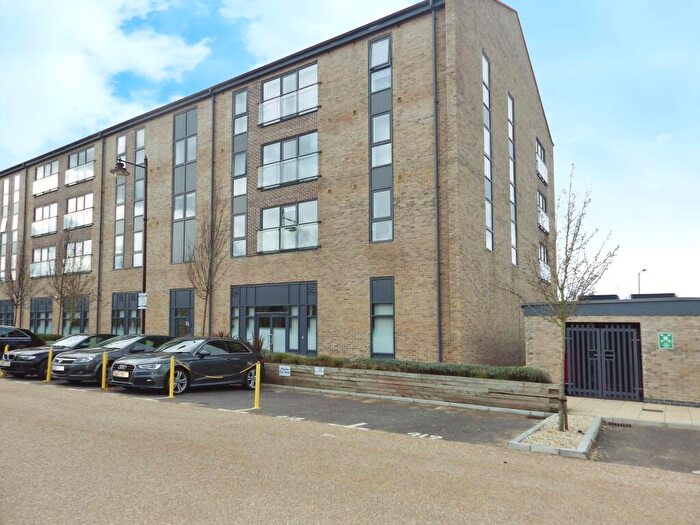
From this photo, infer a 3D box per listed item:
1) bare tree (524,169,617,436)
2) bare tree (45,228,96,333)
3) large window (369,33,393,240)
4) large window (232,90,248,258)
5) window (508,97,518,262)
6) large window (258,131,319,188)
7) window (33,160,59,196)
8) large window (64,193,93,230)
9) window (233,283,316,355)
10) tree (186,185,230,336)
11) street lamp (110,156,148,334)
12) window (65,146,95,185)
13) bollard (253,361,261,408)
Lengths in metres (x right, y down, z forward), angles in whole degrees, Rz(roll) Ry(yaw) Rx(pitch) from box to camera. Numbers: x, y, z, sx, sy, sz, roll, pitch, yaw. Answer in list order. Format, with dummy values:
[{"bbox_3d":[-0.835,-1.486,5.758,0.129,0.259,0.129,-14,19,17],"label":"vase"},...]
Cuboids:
[{"bbox_3d":[3.709,0.564,7.540,1.500,4.464,1.500,-4,-8,32],"label":"bare tree"},{"bbox_3d":[-16.140,1.726,25.600,2.400,6.900,2.400,-4,-6,32],"label":"bare tree"},{"bbox_3d":[1.206,-4.798,17.142,1.050,8.100,0.150,-4,-6,32],"label":"large window"},{"bbox_3d":[-5.223,-4.311,21.168,1.050,8.100,0.150,-4,-6,32],"label":"large window"},{"bbox_3d":[7.681,-3.923,20.900,0.150,8.100,0.980,-4,-6,35],"label":"window"},{"bbox_3d":[-2.581,-4.204,18.535,3.131,2.050,0.250,-4,-8,32],"label":"large window"},{"bbox_3d":[-21.846,-6.020,31.999,3.250,2.120,0.200,-4,-6,32],"label":"window"},{"bbox_3d":[-17.787,-3.306,29.206,3.250,2.120,0.200,-4,-6,32],"label":"large window"},{"bbox_3d":[-3.216,2.310,18.235,4.722,2.898,0.200,-4,-8,32],"label":"window"},{"bbox_3d":[-5.695,0.332,17.537,1.700,6.831,1.700,-4,-8,32],"label":"tree"},{"bbox_3d":[-8.901,-0.216,17.798,0.700,8.489,1.450,-4,-8,32],"label":"street lamp"},{"bbox_3d":[-16.927,-5.979,27.888,3.451,2.005,0.250,-4,-8,32],"label":"window"},{"bbox_3d":[-1.929,2.553,9.250,0.100,0.960,0.100,-4,-6,32],"label":"bollard"}]

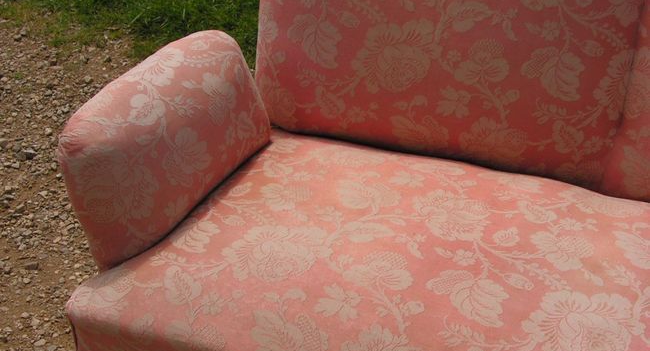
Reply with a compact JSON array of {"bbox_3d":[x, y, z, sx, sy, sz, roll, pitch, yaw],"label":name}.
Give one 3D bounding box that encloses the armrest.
[{"bbox_3d":[-0.279,-0.060,1.678,0.165,0.250,0.455,17,40,22],"label":"armrest"}]

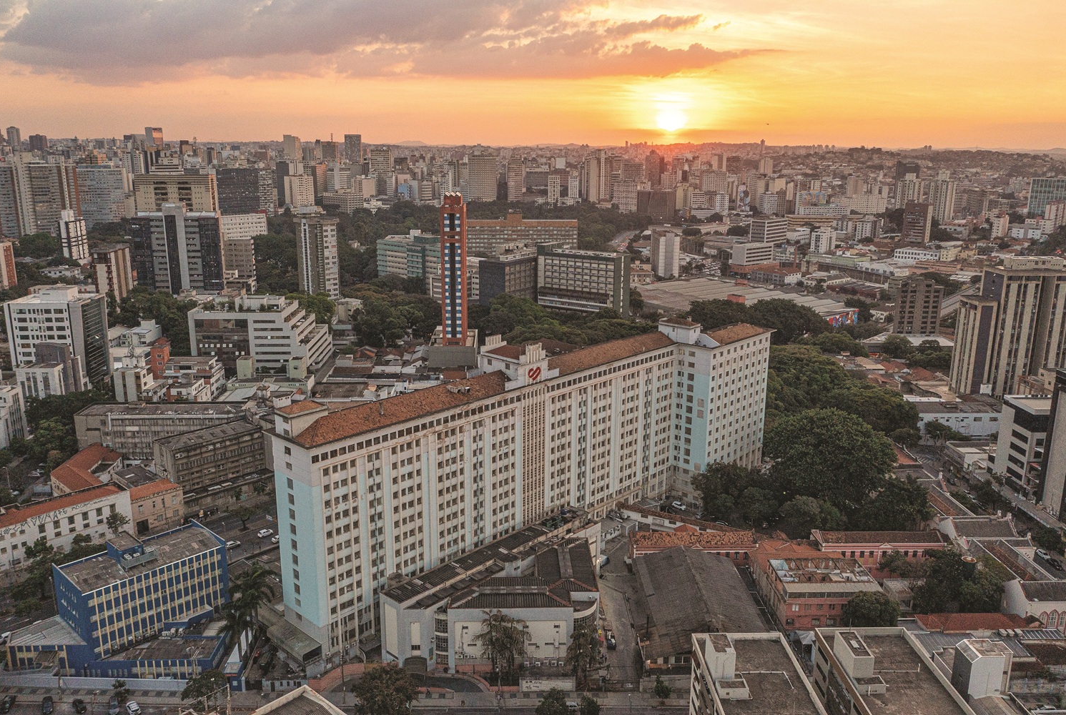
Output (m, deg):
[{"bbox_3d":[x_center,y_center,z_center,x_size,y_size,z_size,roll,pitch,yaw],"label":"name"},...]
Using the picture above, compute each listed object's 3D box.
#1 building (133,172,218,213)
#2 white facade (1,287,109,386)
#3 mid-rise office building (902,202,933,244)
[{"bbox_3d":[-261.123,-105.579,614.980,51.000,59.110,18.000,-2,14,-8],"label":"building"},{"bbox_3d":[-188.489,-8.986,332.132,30.000,35.270,21.000,-1,14,-4],"label":"white facade"},{"bbox_3d":[341.006,-119.509,743.260,12.000,36.634,20.000,-12,18,-41],"label":"mid-rise office building"}]

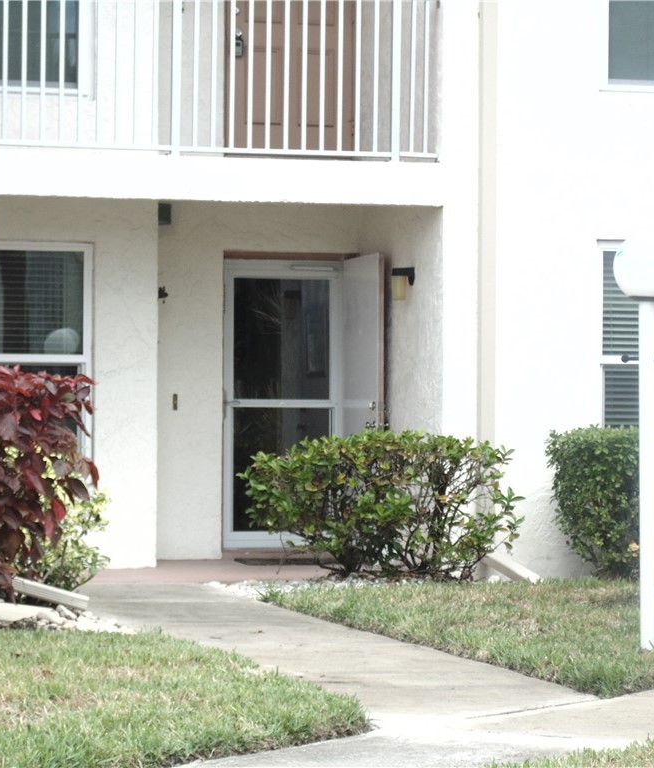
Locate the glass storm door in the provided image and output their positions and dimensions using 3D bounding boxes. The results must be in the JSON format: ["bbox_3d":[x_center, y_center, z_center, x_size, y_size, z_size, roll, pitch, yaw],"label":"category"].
[{"bbox_3d":[-0.316,0.145,20.597,0.900,2.040,0.070,0,0,-20],"label":"glass storm door"}]

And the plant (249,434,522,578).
[{"bbox_3d":[0.350,0.773,18.600,1.620,0.960,0.850,0,0,-20],"label":"plant"}]

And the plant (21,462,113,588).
[{"bbox_3d":[-1.685,0.892,18.400,0.680,0.860,0.620,0,0,-20],"label":"plant"}]

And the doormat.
[{"bbox_3d":[-0.258,1.226,19.930,0.770,0.020,0.480,0,0,-20],"label":"doormat"}]

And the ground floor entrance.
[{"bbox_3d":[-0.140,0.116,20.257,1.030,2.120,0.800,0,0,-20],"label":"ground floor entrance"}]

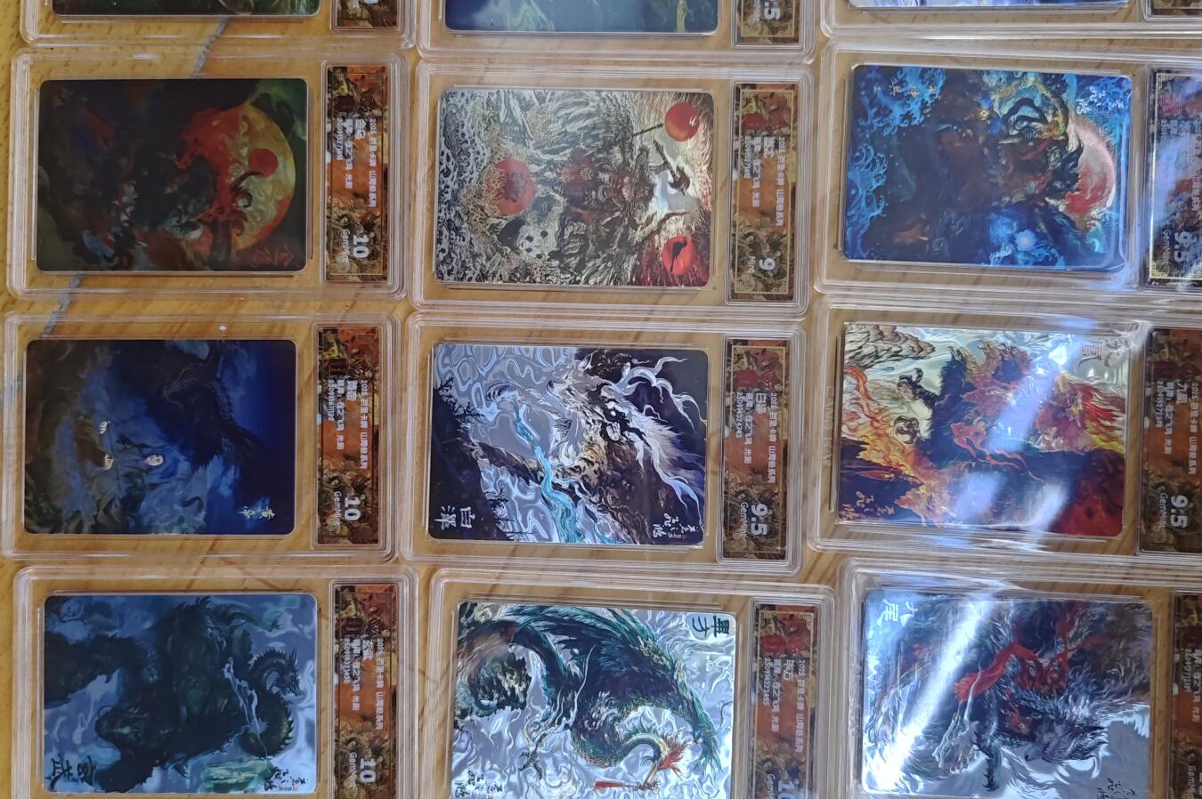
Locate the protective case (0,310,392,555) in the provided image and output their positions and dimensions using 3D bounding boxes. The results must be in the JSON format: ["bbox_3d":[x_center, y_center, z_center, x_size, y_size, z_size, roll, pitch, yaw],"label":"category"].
[{"bbox_3d":[-0.131,0.012,0.344,0.128,0.006,0.080,0,88,2],"label":"protective case"}]

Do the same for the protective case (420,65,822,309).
[{"bbox_3d":[0.003,-0.068,0.343,0.128,0.006,0.080,1,88,2],"label":"protective case"}]

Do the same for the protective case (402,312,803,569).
[{"bbox_3d":[0.001,0.015,0.340,0.128,0.006,0.080,1,88,2],"label":"protective case"}]

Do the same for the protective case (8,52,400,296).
[{"bbox_3d":[-0.128,-0.073,0.346,0.128,0.006,0.080,0,88,2],"label":"protective case"}]

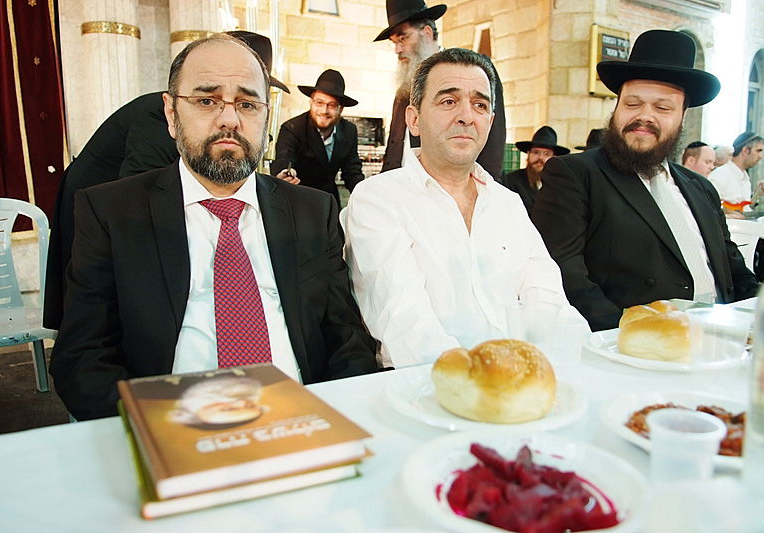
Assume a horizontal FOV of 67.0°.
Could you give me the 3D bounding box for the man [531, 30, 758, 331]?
[{"bbox_3d":[0.736,0.124,1.422,0.580,1.427,0.750,-1,7,-15],"label":"man"}]

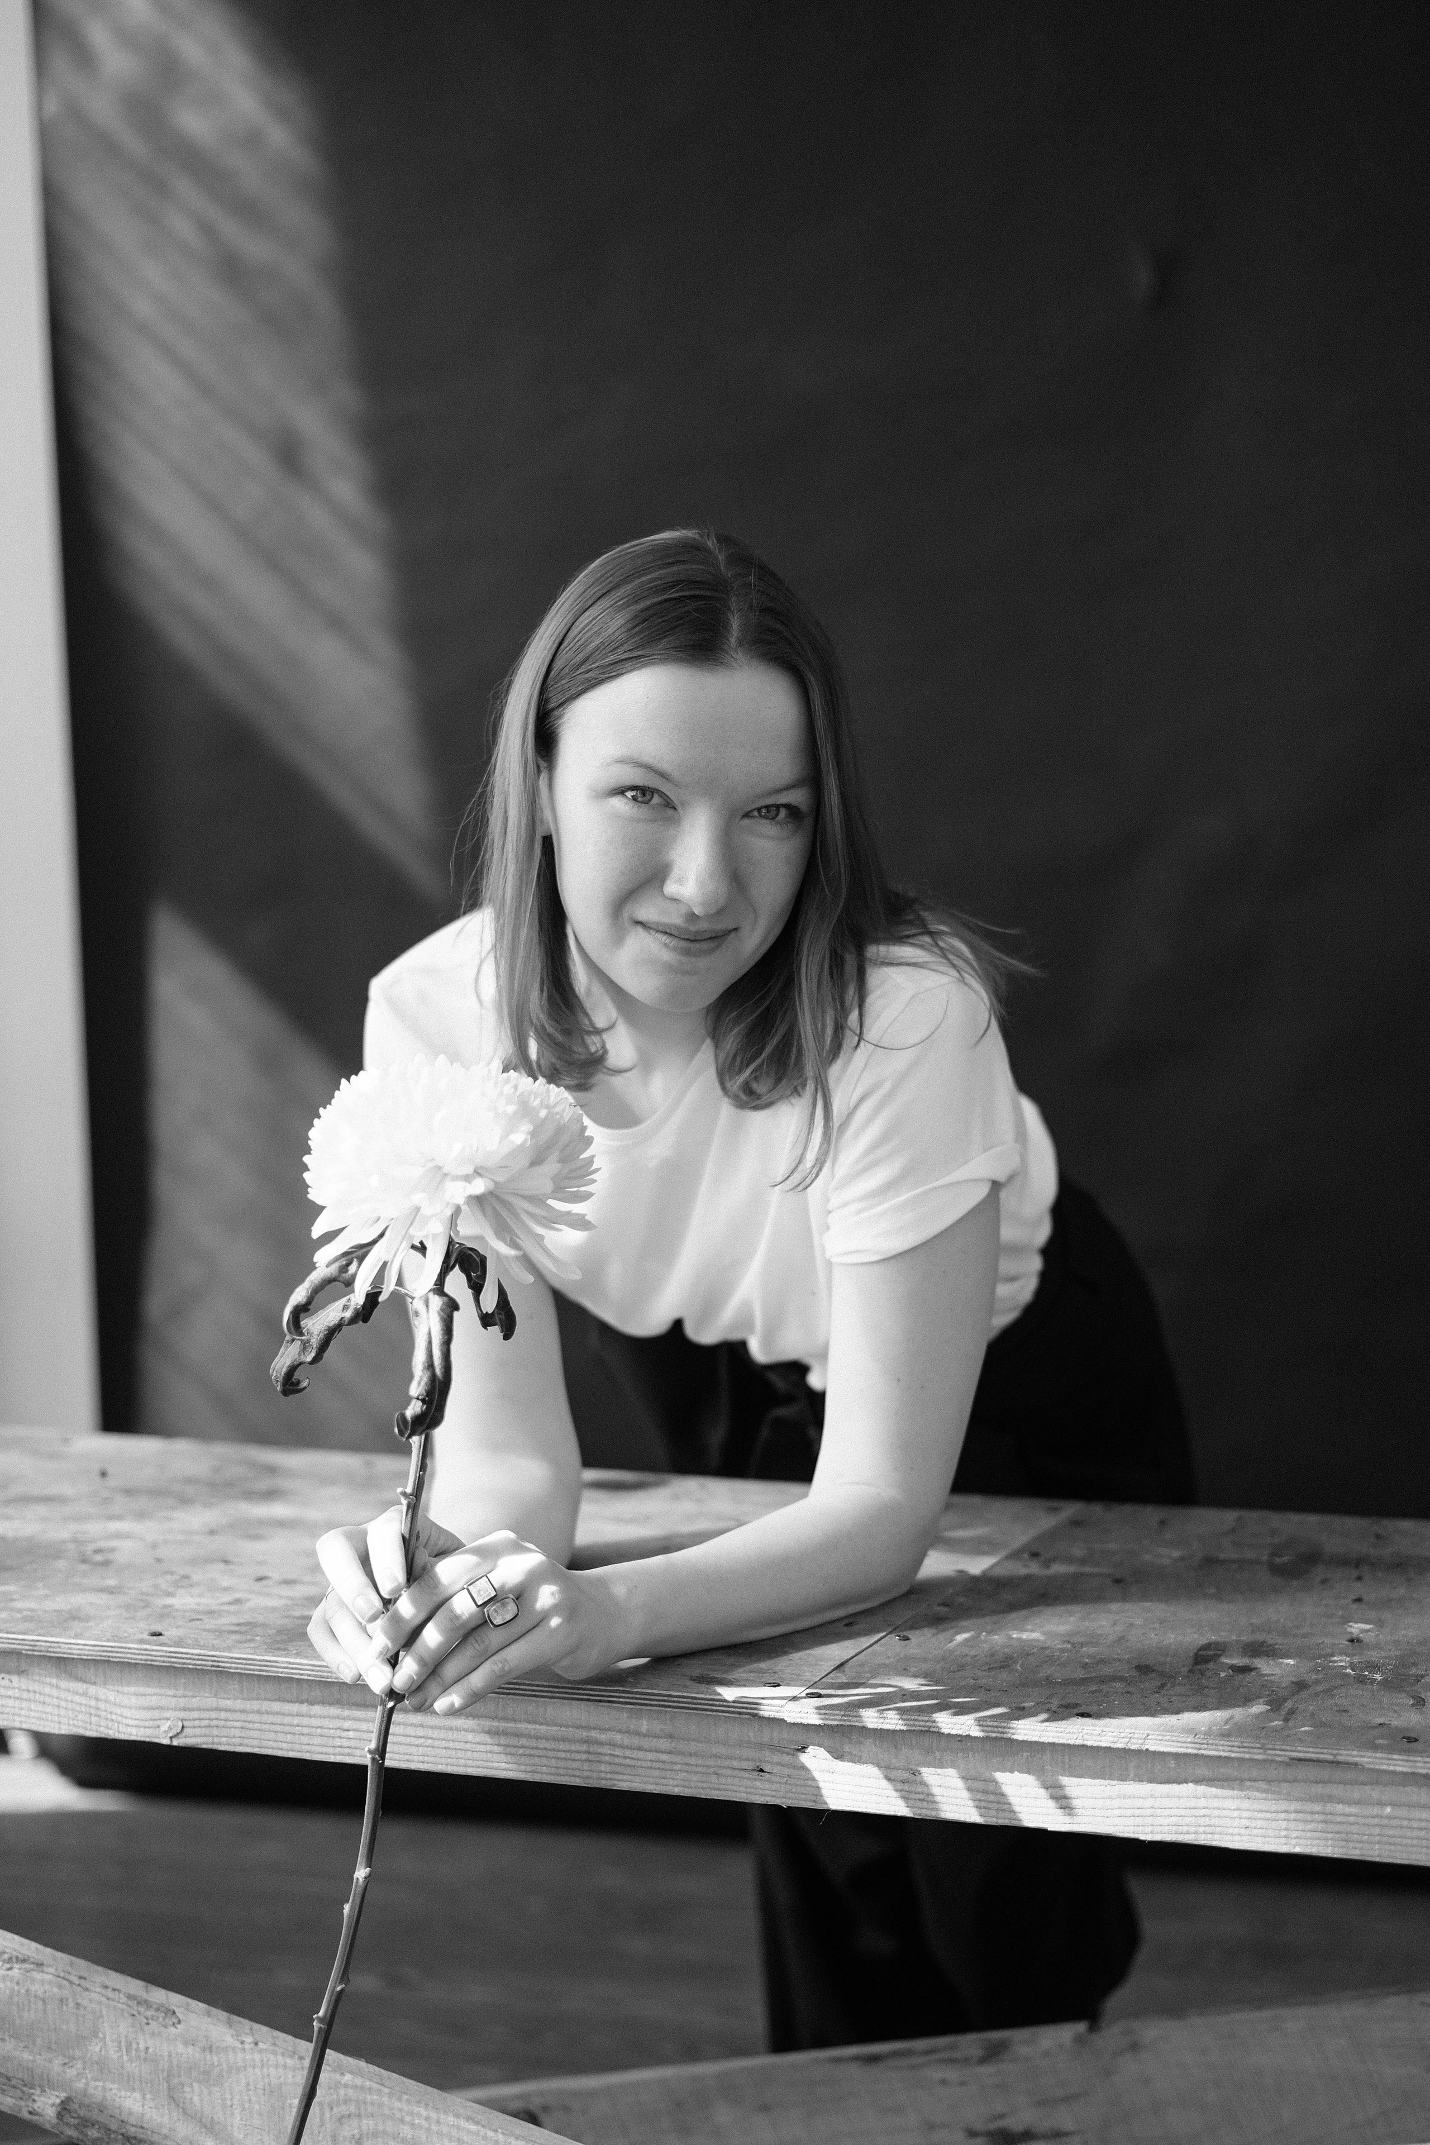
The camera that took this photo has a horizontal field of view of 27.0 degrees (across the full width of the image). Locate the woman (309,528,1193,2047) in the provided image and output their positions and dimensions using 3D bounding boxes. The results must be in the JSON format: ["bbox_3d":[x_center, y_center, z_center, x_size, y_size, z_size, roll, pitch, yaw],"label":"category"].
[{"bbox_3d":[0.040,0.380,1.800,0.460,1.340,0.970,1,2,18],"label":"woman"}]

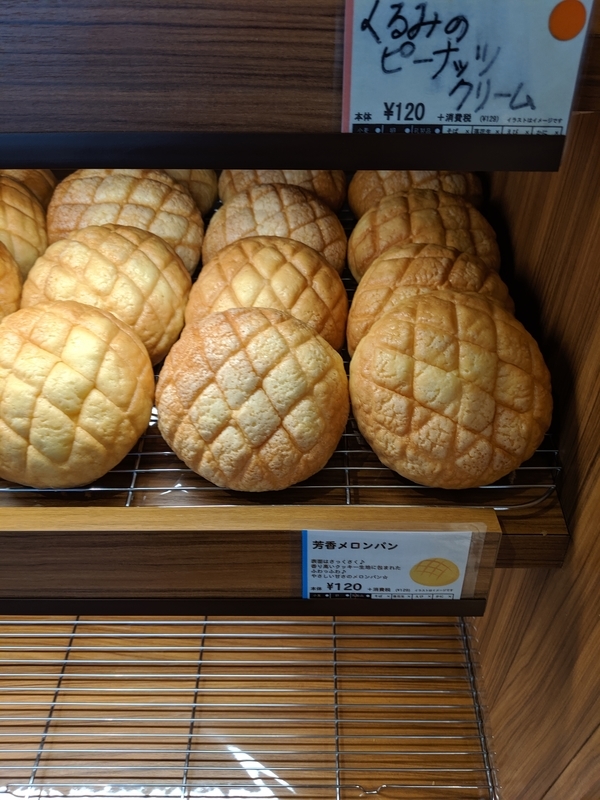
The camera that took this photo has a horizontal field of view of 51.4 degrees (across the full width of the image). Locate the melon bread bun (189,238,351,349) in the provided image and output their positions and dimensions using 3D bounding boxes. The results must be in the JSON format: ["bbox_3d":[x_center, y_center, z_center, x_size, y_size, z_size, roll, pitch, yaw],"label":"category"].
[{"bbox_3d":[-0.022,-0.060,0.408,0.108,0.051,0.108,0,72,1],"label":"melon bread bun"}]

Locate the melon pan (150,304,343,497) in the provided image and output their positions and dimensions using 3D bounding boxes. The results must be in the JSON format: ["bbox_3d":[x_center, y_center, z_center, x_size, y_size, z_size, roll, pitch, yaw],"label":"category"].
[{"bbox_3d":[-0.027,-0.004,0.353,0.110,0.052,0.110,0,70,1],"label":"melon pan"}]

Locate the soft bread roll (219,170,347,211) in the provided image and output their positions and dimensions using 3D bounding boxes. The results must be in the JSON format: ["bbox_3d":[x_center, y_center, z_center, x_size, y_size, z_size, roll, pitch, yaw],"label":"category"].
[{"bbox_3d":[-0.015,-0.175,0.529,0.109,0.052,0.109,0,65,1],"label":"soft bread roll"}]

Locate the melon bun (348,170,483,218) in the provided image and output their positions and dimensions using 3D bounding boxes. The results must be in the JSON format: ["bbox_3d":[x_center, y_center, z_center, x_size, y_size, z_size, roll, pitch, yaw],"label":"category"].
[{"bbox_3d":[0.097,-0.169,0.522,0.112,0.052,0.112,0,62,1],"label":"melon bun"}]

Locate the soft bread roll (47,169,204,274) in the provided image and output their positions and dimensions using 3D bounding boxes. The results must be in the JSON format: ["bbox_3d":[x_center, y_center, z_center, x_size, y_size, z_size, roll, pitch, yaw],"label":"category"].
[{"bbox_3d":[-0.127,-0.117,0.442,0.112,0.112,0.048,0,1,1],"label":"soft bread roll"}]

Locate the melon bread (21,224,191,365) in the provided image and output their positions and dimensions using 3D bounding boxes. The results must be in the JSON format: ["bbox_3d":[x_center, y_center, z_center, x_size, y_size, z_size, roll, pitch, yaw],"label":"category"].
[{"bbox_3d":[-0.131,-0.070,0.419,0.113,0.053,0.113,0,70,1],"label":"melon bread"}]

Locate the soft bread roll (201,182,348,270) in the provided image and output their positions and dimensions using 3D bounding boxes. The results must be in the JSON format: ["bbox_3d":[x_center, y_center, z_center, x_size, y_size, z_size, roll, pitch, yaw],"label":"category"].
[{"bbox_3d":[-0.019,-0.120,0.472,0.110,0.052,0.110,0,66,1],"label":"soft bread roll"}]

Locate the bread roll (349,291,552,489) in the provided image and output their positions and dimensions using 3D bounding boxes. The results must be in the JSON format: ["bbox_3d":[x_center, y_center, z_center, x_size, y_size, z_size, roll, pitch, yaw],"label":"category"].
[{"bbox_3d":[0.085,-0.007,0.346,0.112,0.052,0.112,0,80,1],"label":"bread roll"}]

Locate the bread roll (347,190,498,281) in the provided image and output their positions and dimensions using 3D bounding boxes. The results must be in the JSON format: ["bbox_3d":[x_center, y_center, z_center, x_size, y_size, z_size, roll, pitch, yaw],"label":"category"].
[{"bbox_3d":[0.090,-0.110,0.450,0.109,0.047,0.109,0,68,1],"label":"bread roll"}]

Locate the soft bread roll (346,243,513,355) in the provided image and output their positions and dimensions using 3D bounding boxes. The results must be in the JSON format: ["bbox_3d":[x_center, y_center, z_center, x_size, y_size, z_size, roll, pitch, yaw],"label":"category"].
[{"bbox_3d":[0.086,-0.058,0.408,0.109,0.052,0.109,0,67,1],"label":"soft bread roll"}]

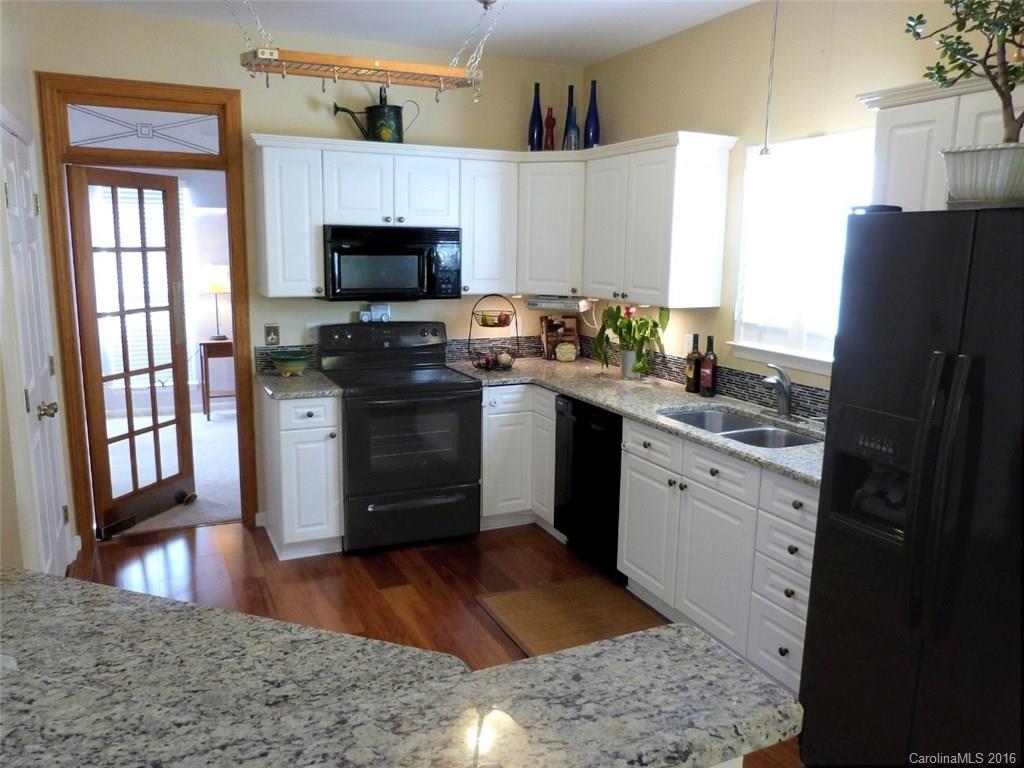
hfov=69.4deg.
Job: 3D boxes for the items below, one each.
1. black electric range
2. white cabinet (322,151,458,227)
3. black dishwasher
[{"bbox_3d":[-0.637,0.267,4.232,0.761,1.185,0.670,-4,11,-25],"label":"black electric range"},{"bbox_3d":[-0.710,-1.074,4.173,0.765,0.377,0.329,-4,11,-25],"label":"white cabinet"},{"bbox_3d":[0.645,0.497,3.884,0.614,0.848,0.615,-4,11,-25],"label":"black dishwasher"}]

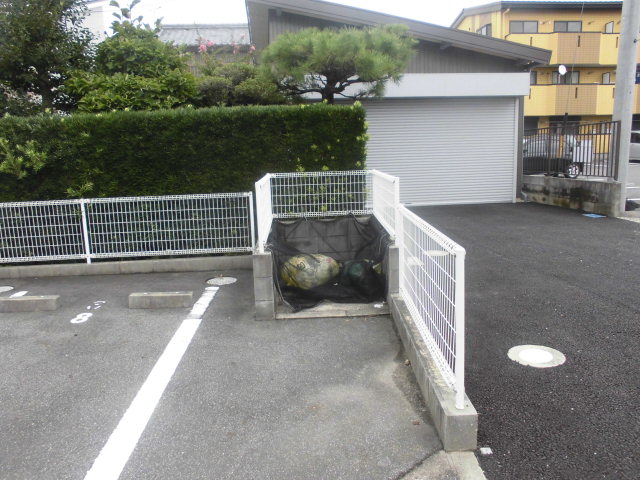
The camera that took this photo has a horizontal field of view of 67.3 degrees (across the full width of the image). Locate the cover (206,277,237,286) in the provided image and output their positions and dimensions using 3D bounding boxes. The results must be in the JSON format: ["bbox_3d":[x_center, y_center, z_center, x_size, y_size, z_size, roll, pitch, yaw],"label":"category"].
[{"bbox_3d":[-1.121,0.475,5.500,0.345,0.030,0.345,-2,10,-1],"label":"cover"}]

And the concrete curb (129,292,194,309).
[{"bbox_3d":[-1.528,0.583,4.660,0.598,0.120,0.108,-2,10,-1],"label":"concrete curb"}]

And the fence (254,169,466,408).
[{"bbox_3d":[0.070,0.031,3.812,1.247,1.015,3.328,-2,10,1],"label":"fence"}]

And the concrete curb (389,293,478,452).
[{"bbox_3d":[0.670,0.729,3.177,0.146,0.181,1.909,-2,10,1],"label":"concrete curb"}]

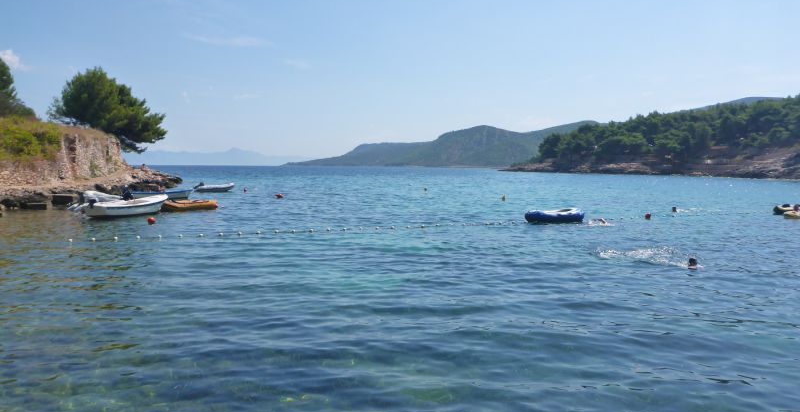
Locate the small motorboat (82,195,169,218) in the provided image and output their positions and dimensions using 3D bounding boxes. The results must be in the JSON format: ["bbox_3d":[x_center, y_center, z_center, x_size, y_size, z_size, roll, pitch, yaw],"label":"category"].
[{"bbox_3d":[-12.472,-0.050,29.994,1.600,0.950,3.950,3,4,37],"label":"small motorboat"}]

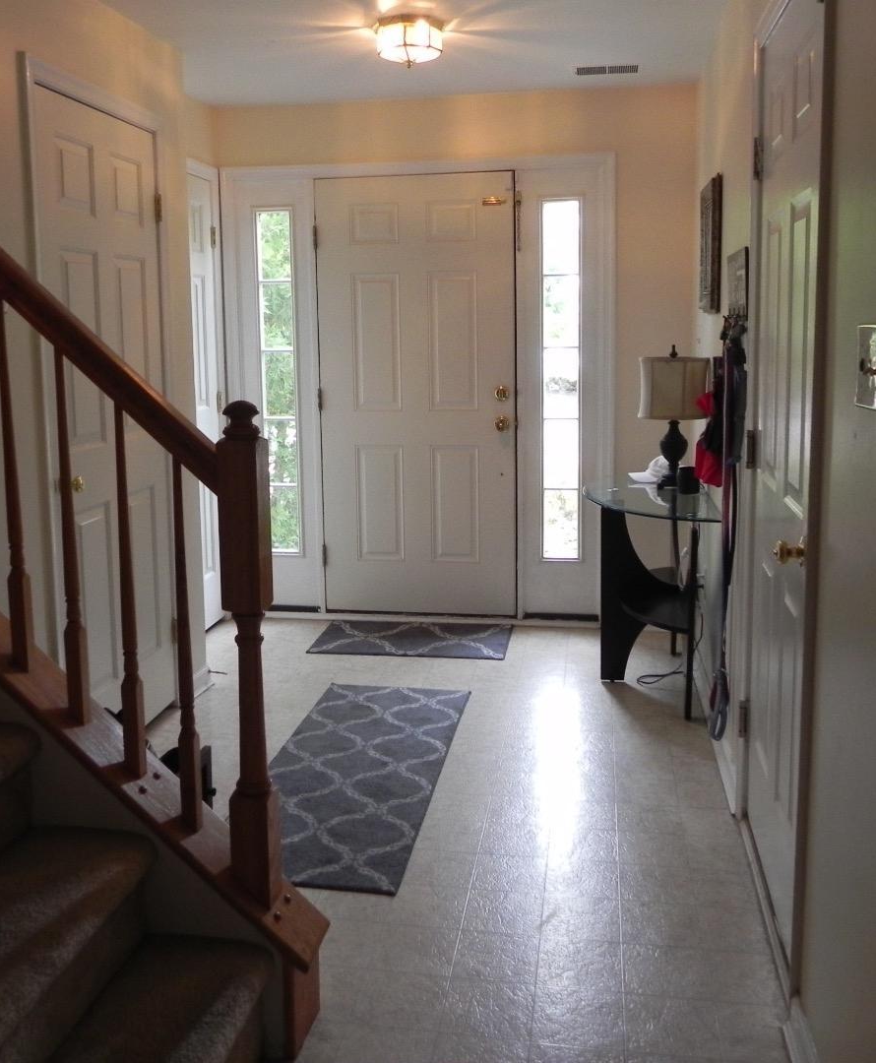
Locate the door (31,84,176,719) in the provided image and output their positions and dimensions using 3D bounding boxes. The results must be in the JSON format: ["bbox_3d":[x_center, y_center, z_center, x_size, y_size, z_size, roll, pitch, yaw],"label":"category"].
[{"bbox_3d":[-1.043,-0.314,3.385,0.040,1.980,0.790,0,9,8],"label":"door"}]

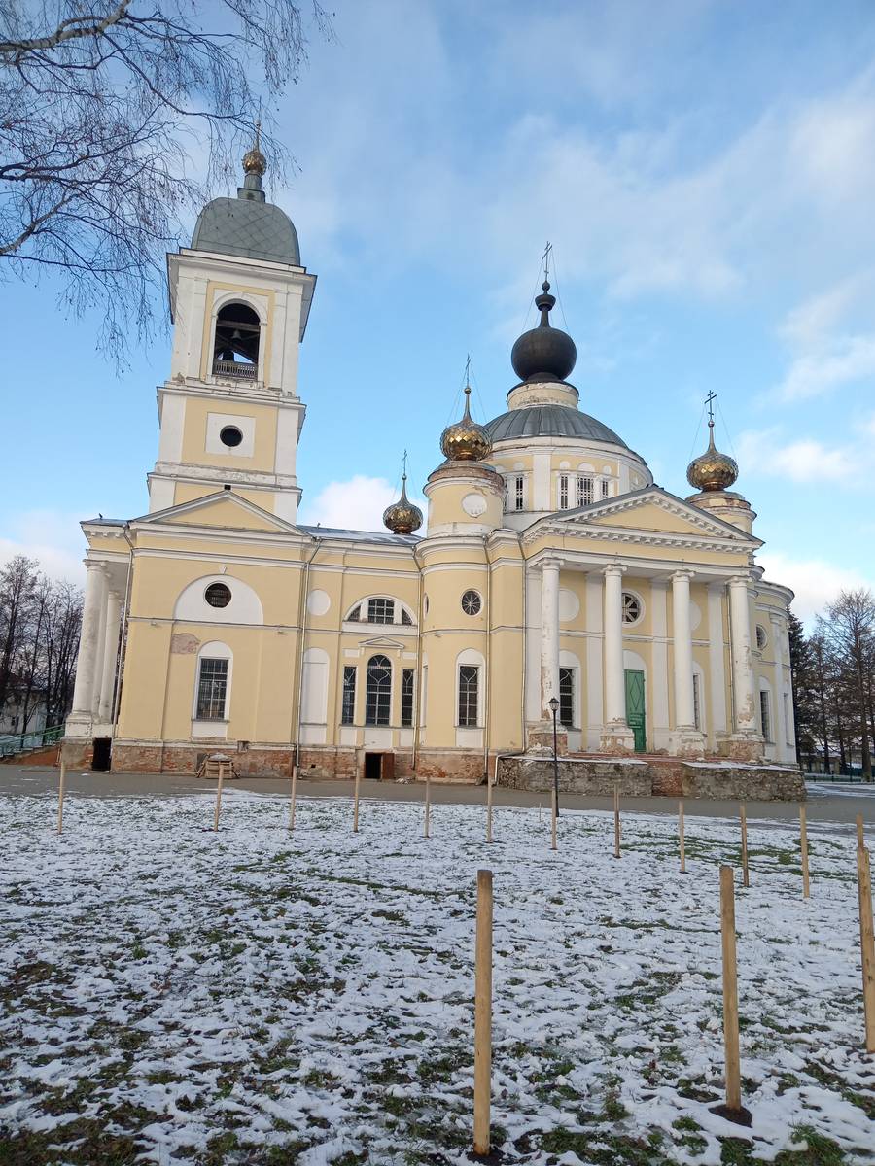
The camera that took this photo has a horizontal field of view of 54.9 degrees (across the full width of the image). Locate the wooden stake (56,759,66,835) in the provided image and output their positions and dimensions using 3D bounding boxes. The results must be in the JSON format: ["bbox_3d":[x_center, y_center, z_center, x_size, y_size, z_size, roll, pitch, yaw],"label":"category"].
[{"bbox_3d":[-6.282,3.589,14.098,0.063,1.184,0.063,-2,-10,-1],"label":"wooden stake"}]

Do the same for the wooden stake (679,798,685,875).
[{"bbox_3d":[3.482,3.597,11.987,0.063,0.981,0.063,2,-11,0],"label":"wooden stake"}]

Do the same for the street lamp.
[{"bbox_3d":[2.988,4.320,20.984,0.270,2.928,0.270,4,-12,-14],"label":"street lamp"}]

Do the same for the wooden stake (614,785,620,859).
[{"bbox_3d":[2.792,3.695,13.060,0.063,1.077,0.063,2,-11,0],"label":"wooden stake"}]

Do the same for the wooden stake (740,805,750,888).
[{"bbox_3d":[3.951,3.361,10.829,0.063,1.029,0.063,2,-11,0],"label":"wooden stake"}]

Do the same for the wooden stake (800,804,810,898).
[{"bbox_3d":[4.199,3.068,9.627,0.063,1.005,0.063,2,-11,0],"label":"wooden stake"}]

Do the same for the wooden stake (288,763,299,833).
[{"bbox_3d":[-2.659,3.963,15.535,0.063,1.143,0.063,2,-11,0],"label":"wooden stake"}]

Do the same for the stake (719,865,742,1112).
[{"bbox_3d":[1.372,1.879,3.946,0.063,1.056,0.063,2,-11,0],"label":"stake"}]

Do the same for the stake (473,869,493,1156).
[{"bbox_3d":[0.188,1.725,3.420,0.063,1.067,0.063,2,-11,0],"label":"stake"}]

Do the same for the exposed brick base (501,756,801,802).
[{"bbox_3d":[9.102,8.346,35.791,12.666,1.373,3.200,4,-12,-14],"label":"exposed brick base"}]

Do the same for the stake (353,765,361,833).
[{"bbox_3d":[-1.469,3.951,15.448,0.063,1.190,0.063,2,-11,0],"label":"stake"}]

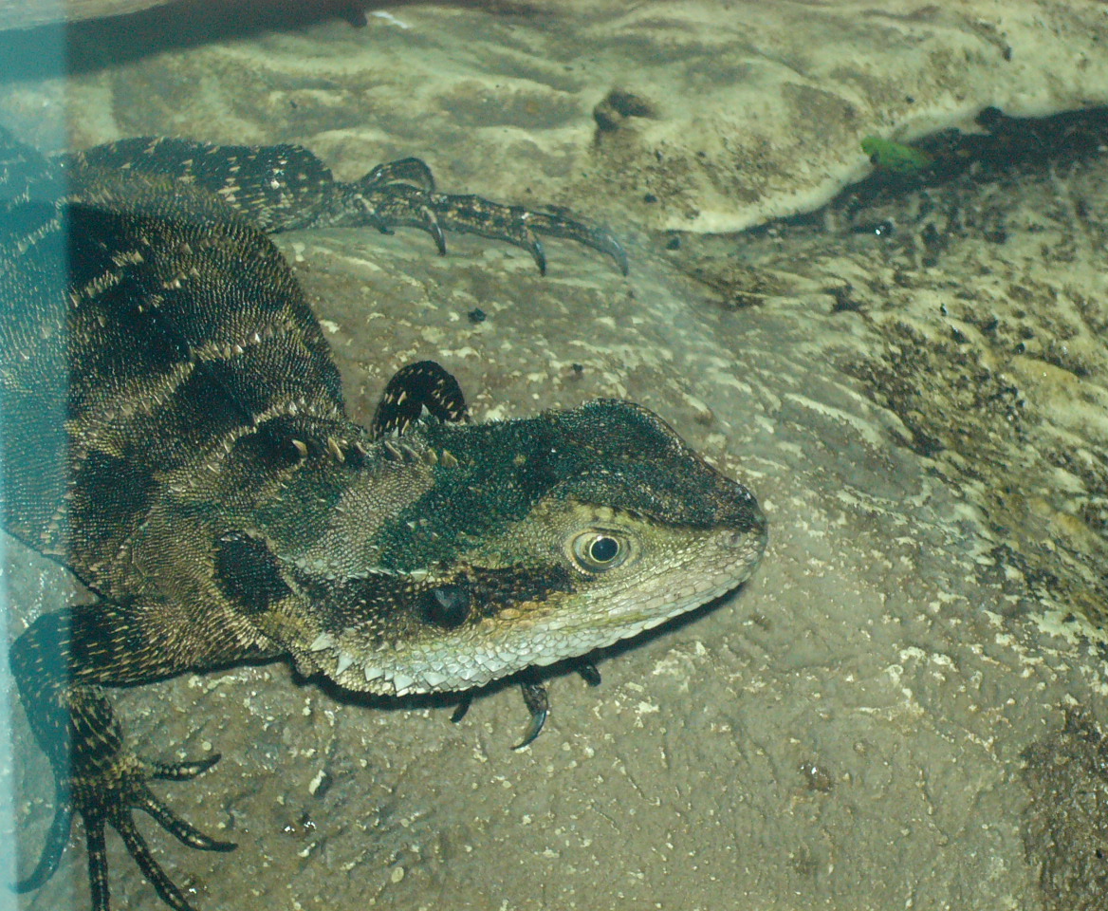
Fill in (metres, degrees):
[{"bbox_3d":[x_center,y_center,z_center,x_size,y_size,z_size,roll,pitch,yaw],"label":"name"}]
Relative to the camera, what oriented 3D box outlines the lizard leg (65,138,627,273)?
[{"bbox_3d":[-0.044,-0.053,0.775,0.117,0.022,0.026,4,44,4],"label":"lizard leg"}]

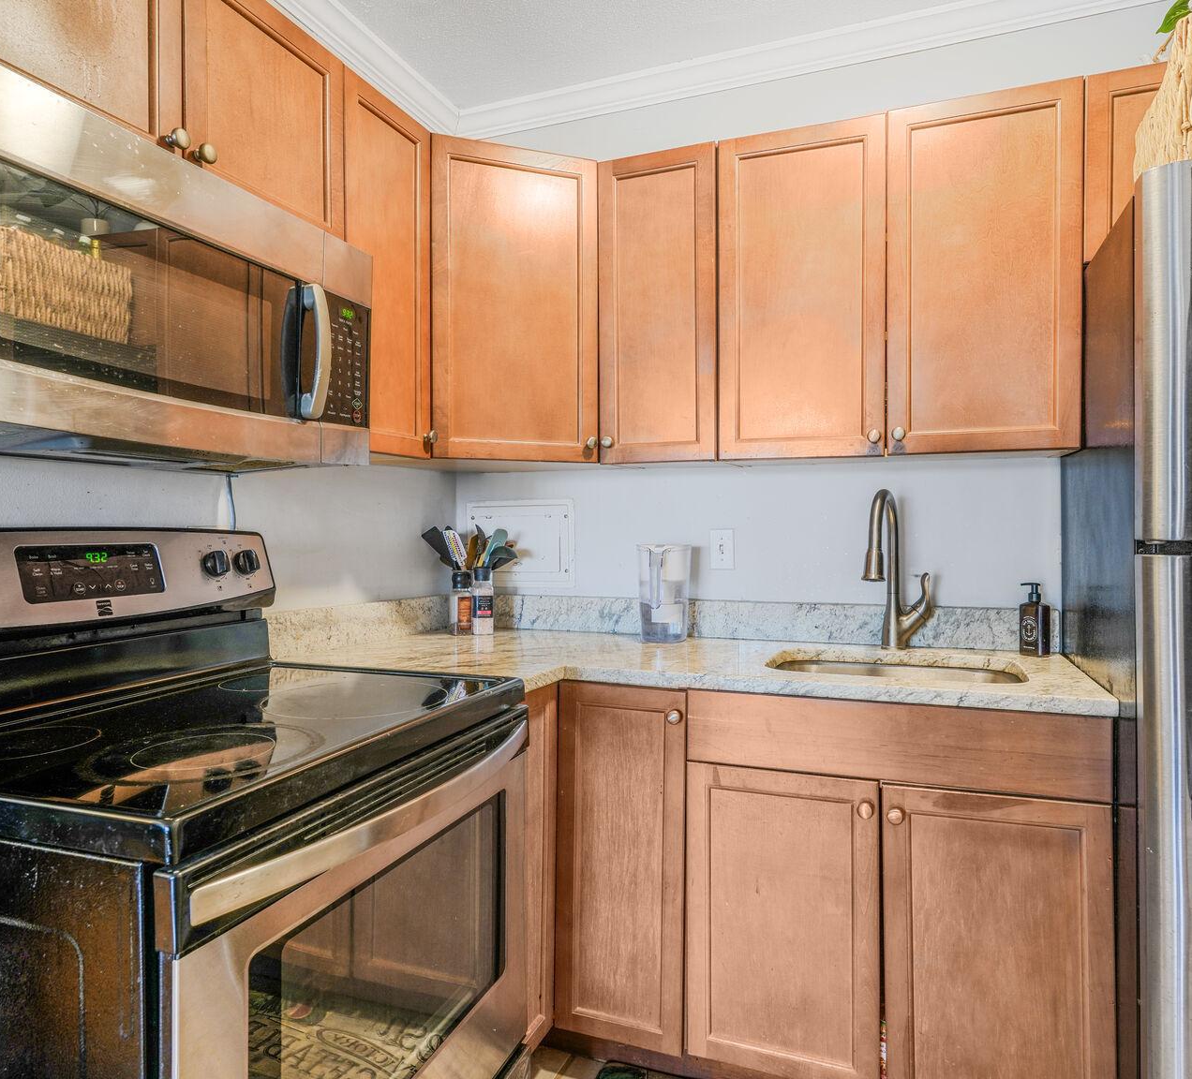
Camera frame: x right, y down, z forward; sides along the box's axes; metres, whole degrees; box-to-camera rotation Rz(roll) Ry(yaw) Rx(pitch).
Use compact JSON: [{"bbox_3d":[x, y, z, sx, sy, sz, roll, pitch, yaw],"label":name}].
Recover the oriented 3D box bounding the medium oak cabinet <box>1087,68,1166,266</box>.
[{"bbox_3d":[1.249,-0.764,1.735,0.400,0.380,0.300,0,1,21],"label":"medium oak cabinet"}]

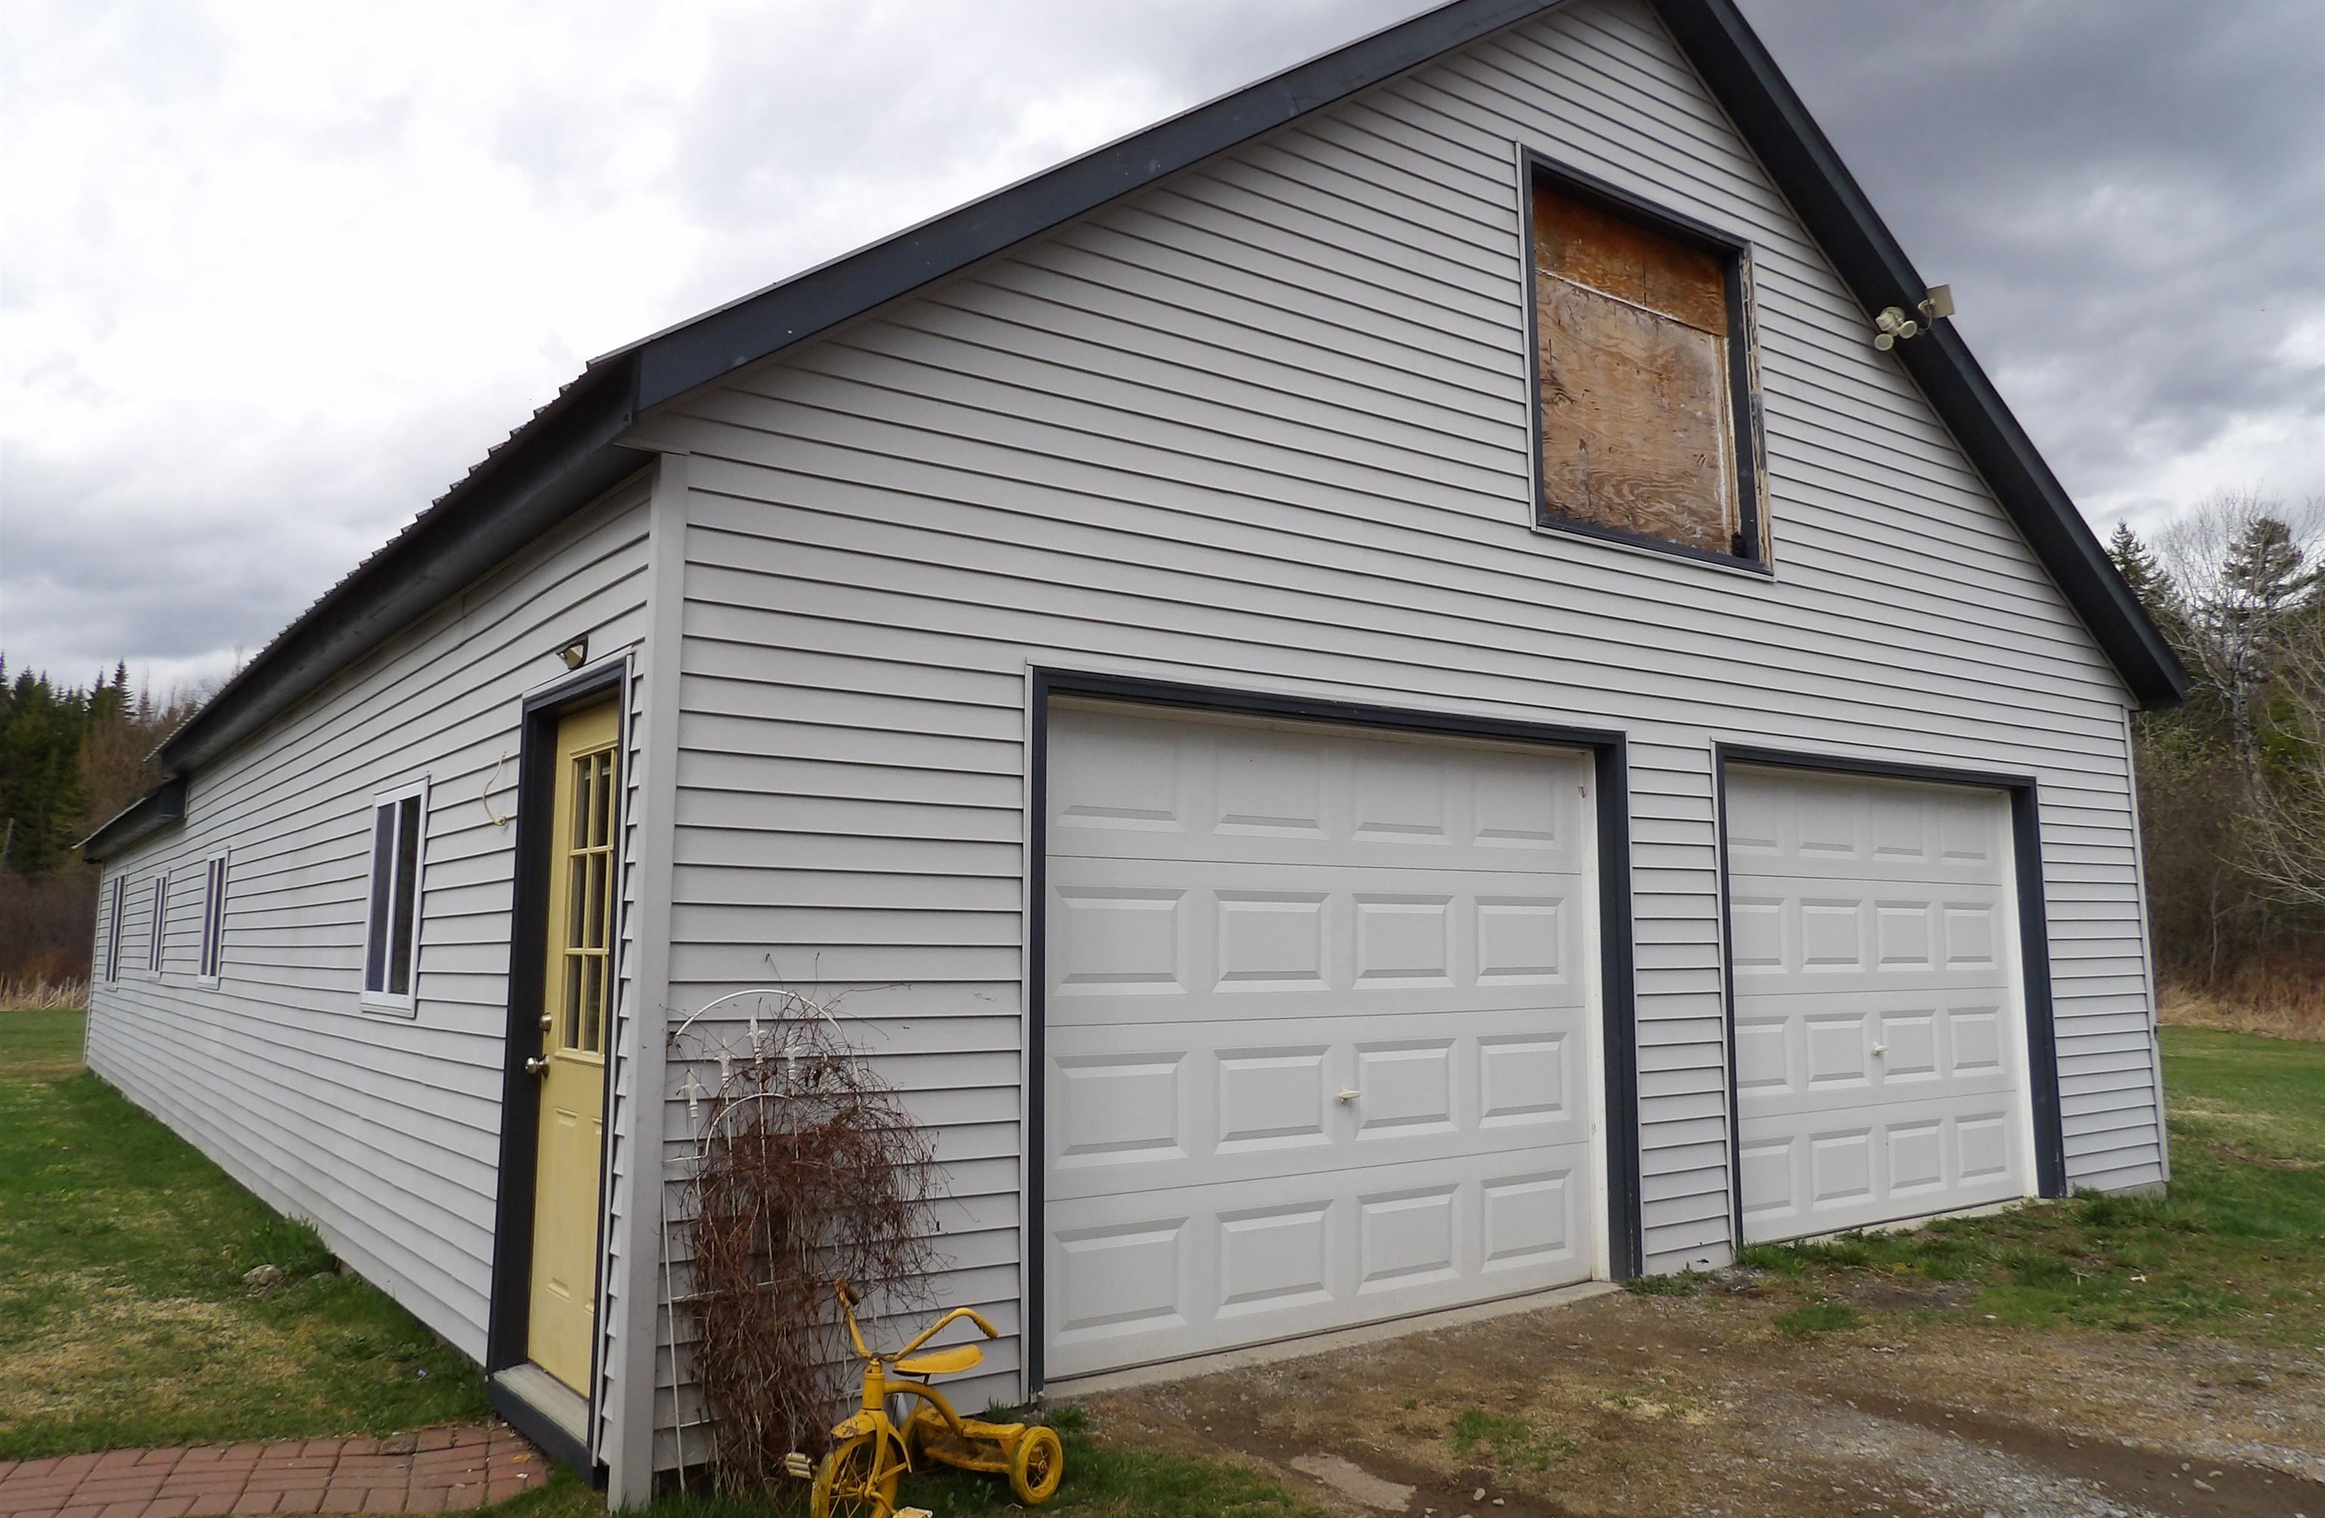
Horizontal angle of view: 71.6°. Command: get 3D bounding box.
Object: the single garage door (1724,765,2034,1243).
[{"bbox_3d":[3.477,1.128,7.786,2.740,2.140,0.100,5,-9,-37],"label":"single garage door"}]

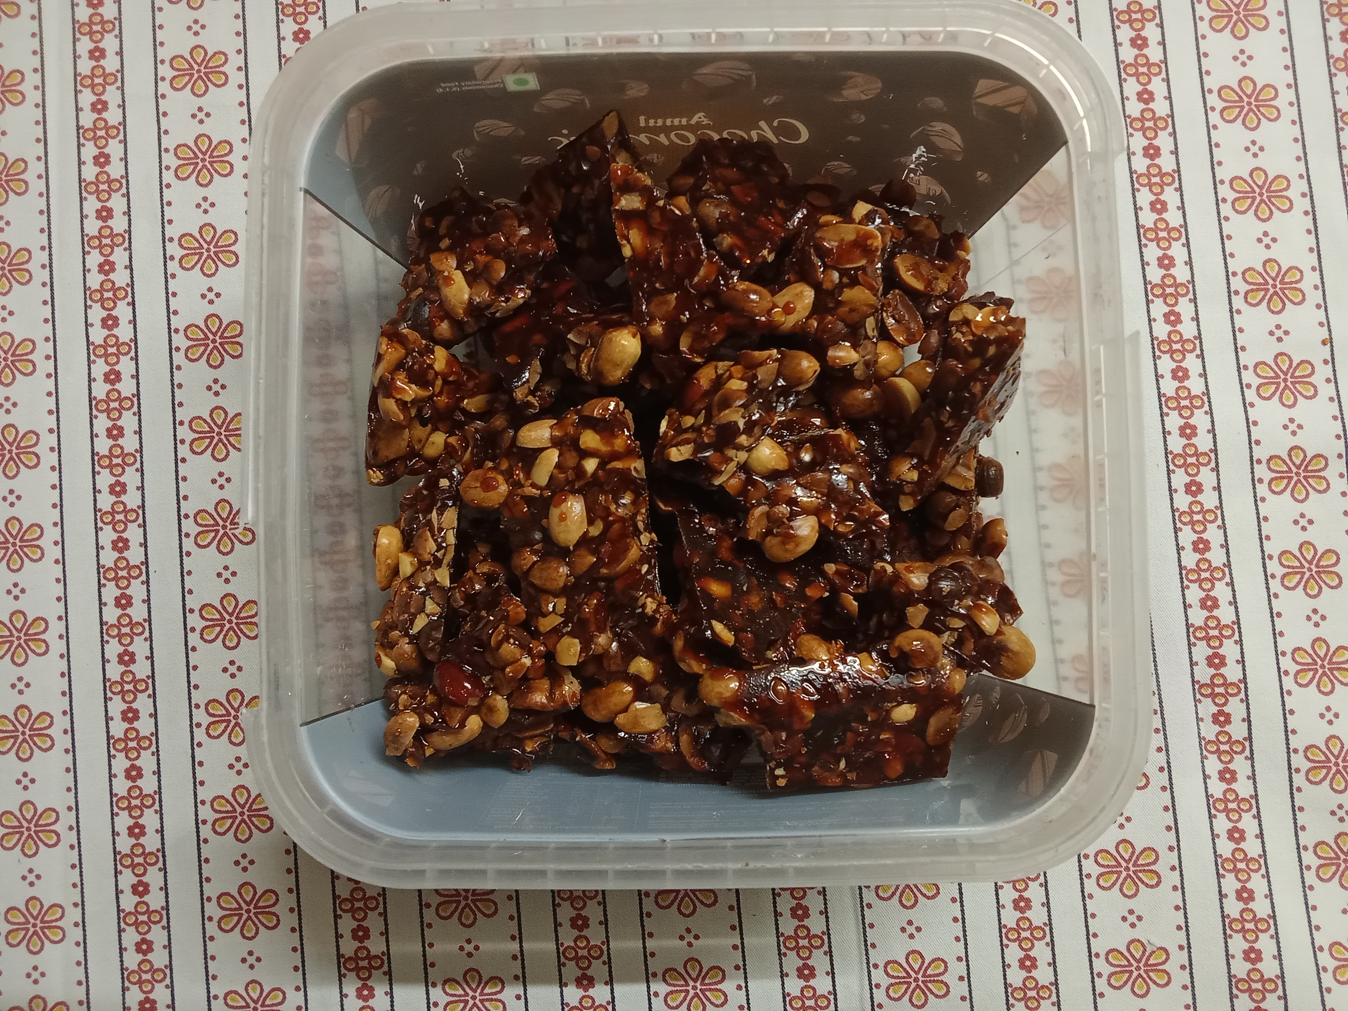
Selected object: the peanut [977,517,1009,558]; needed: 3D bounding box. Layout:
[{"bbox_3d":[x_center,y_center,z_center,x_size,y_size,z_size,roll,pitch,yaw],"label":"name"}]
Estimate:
[{"bbox_3d":[0.065,0.007,0.223,0.007,0.007,0.009,24,86,2],"label":"peanut"}]

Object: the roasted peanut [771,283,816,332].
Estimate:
[{"bbox_3d":[0.023,-0.039,0.213,0.007,0.007,0.011,41,87,3],"label":"roasted peanut"}]

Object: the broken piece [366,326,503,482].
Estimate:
[{"bbox_3d":[-0.048,-0.020,0.216,0.026,0.014,0.029,6,87,-5],"label":"broken piece"}]

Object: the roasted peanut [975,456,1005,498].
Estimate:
[{"bbox_3d":[0.065,-0.006,0.223,0.007,0.007,0.009,0,86,1],"label":"roasted peanut"}]

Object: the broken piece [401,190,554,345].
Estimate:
[{"bbox_3d":[-0.040,-0.049,0.222,0.028,0.015,0.028,-5,102,1],"label":"broken piece"}]

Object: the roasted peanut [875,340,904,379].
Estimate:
[{"bbox_3d":[0.043,-0.029,0.218,0.007,0.007,0.008,-6,86,0],"label":"roasted peanut"}]

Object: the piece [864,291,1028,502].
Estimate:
[{"bbox_3d":[0.053,-0.020,0.217,0.019,0.019,0.036,25,86,2],"label":"piece"}]

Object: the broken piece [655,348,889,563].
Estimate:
[{"bbox_3d":[0.019,-0.010,0.211,0.033,0.016,0.040,-38,86,-2],"label":"broken piece"}]

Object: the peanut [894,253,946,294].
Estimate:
[{"bbox_3d":[0.049,-0.046,0.216,0.011,0.006,0.007,37,87,3],"label":"peanut"}]

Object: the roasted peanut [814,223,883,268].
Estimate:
[{"bbox_3d":[0.034,-0.051,0.212,0.013,0.007,0.009,10,86,1],"label":"roasted peanut"}]

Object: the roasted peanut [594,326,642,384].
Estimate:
[{"bbox_3d":[-0.011,-0.030,0.215,0.009,0.008,0.012,27,86,3],"label":"roasted peanut"}]

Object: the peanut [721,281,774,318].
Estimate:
[{"bbox_3d":[0.014,-0.040,0.213,0.010,0.006,0.006,22,86,2],"label":"peanut"}]

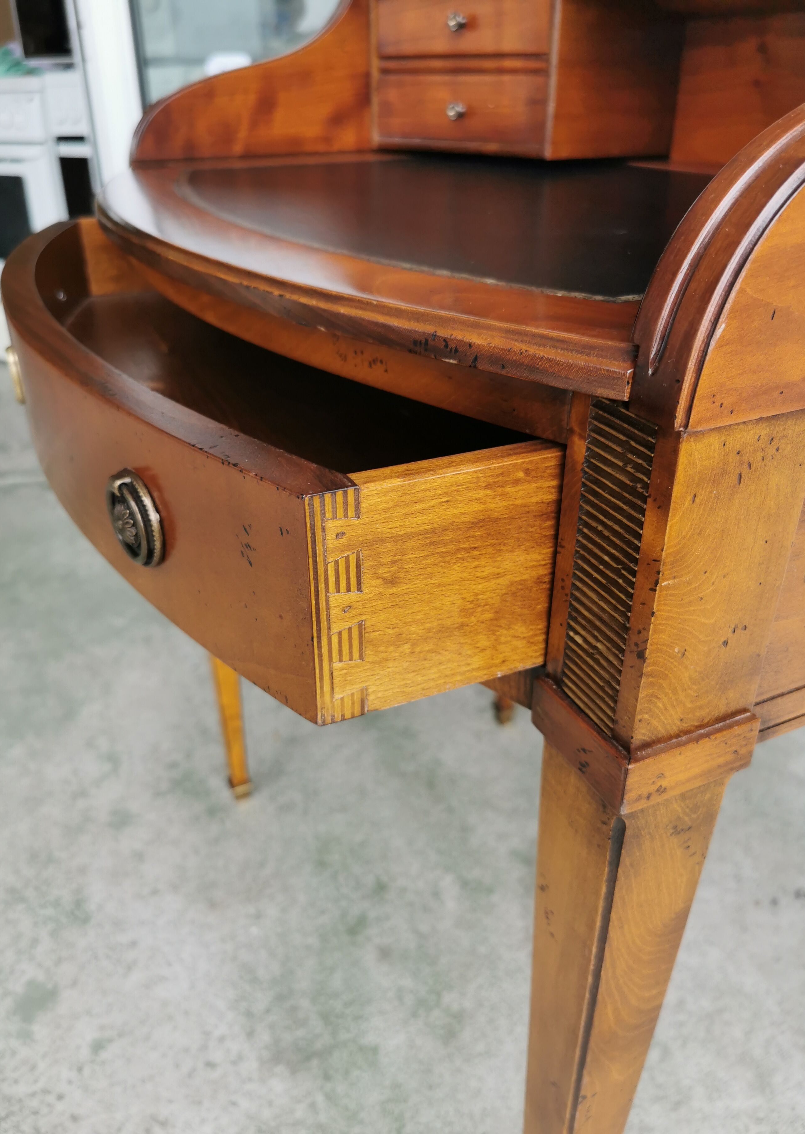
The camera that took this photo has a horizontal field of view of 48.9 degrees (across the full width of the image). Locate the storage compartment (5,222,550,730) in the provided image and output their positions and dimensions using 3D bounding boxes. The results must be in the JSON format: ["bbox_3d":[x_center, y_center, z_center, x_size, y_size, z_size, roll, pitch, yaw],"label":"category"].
[{"bbox_3d":[-0.044,-0.149,0.565,0.372,0.080,0.637,-13,31,-22],"label":"storage compartment"}]

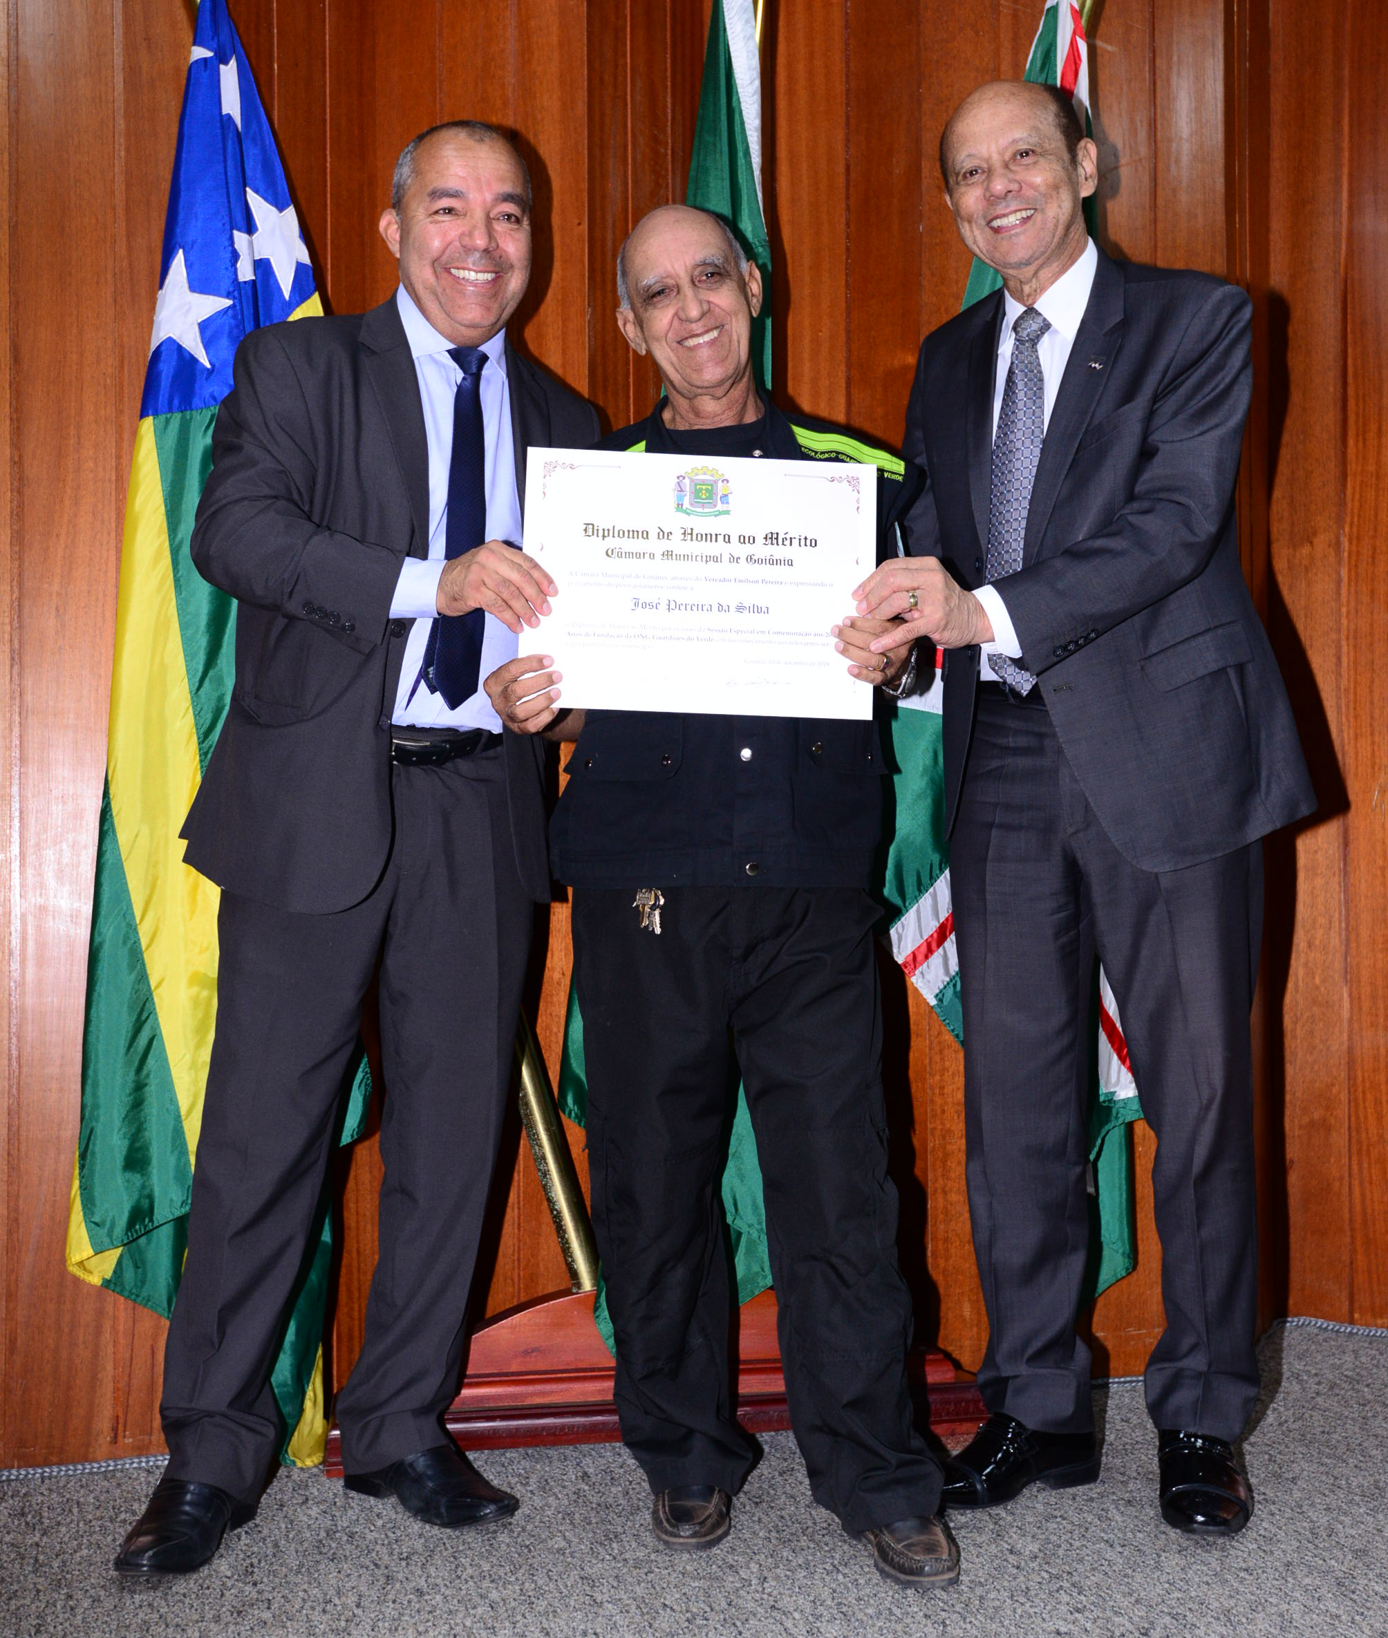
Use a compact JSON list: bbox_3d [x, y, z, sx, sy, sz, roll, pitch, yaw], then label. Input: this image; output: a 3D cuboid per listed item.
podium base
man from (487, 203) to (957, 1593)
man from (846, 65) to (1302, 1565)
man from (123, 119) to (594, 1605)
[{"bbox_3d":[-0.056,0.744,2.818,0.899,0.222,0.232,0,0,-12],"label":"podium base"},{"bbox_3d":[0.035,0.045,2.444,0.545,1.616,0.424,0,0,-7],"label":"man"},{"bbox_3d":[0.460,-0.035,2.485,0.535,1.778,0.525,0,0,37],"label":"man"},{"bbox_3d":[-0.387,-0.005,2.424,0.596,1.717,0.465,0,0,-25],"label":"man"}]

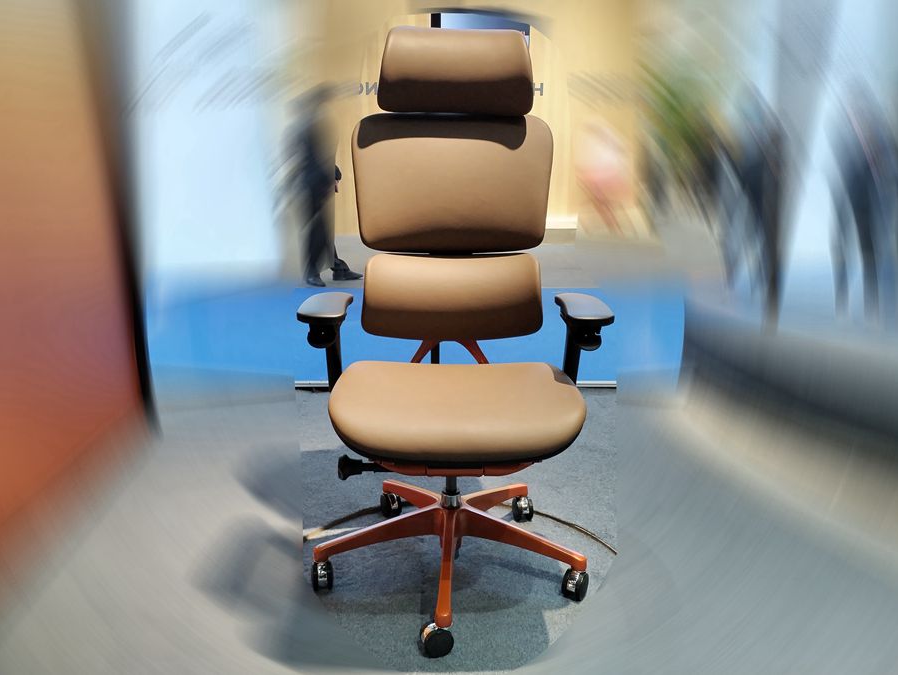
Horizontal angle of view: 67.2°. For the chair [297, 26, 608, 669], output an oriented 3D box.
[{"bbox_3d":[0.014,-0.051,1.510,0.669,1.273,0.698,0,14,-2],"label":"chair"}]

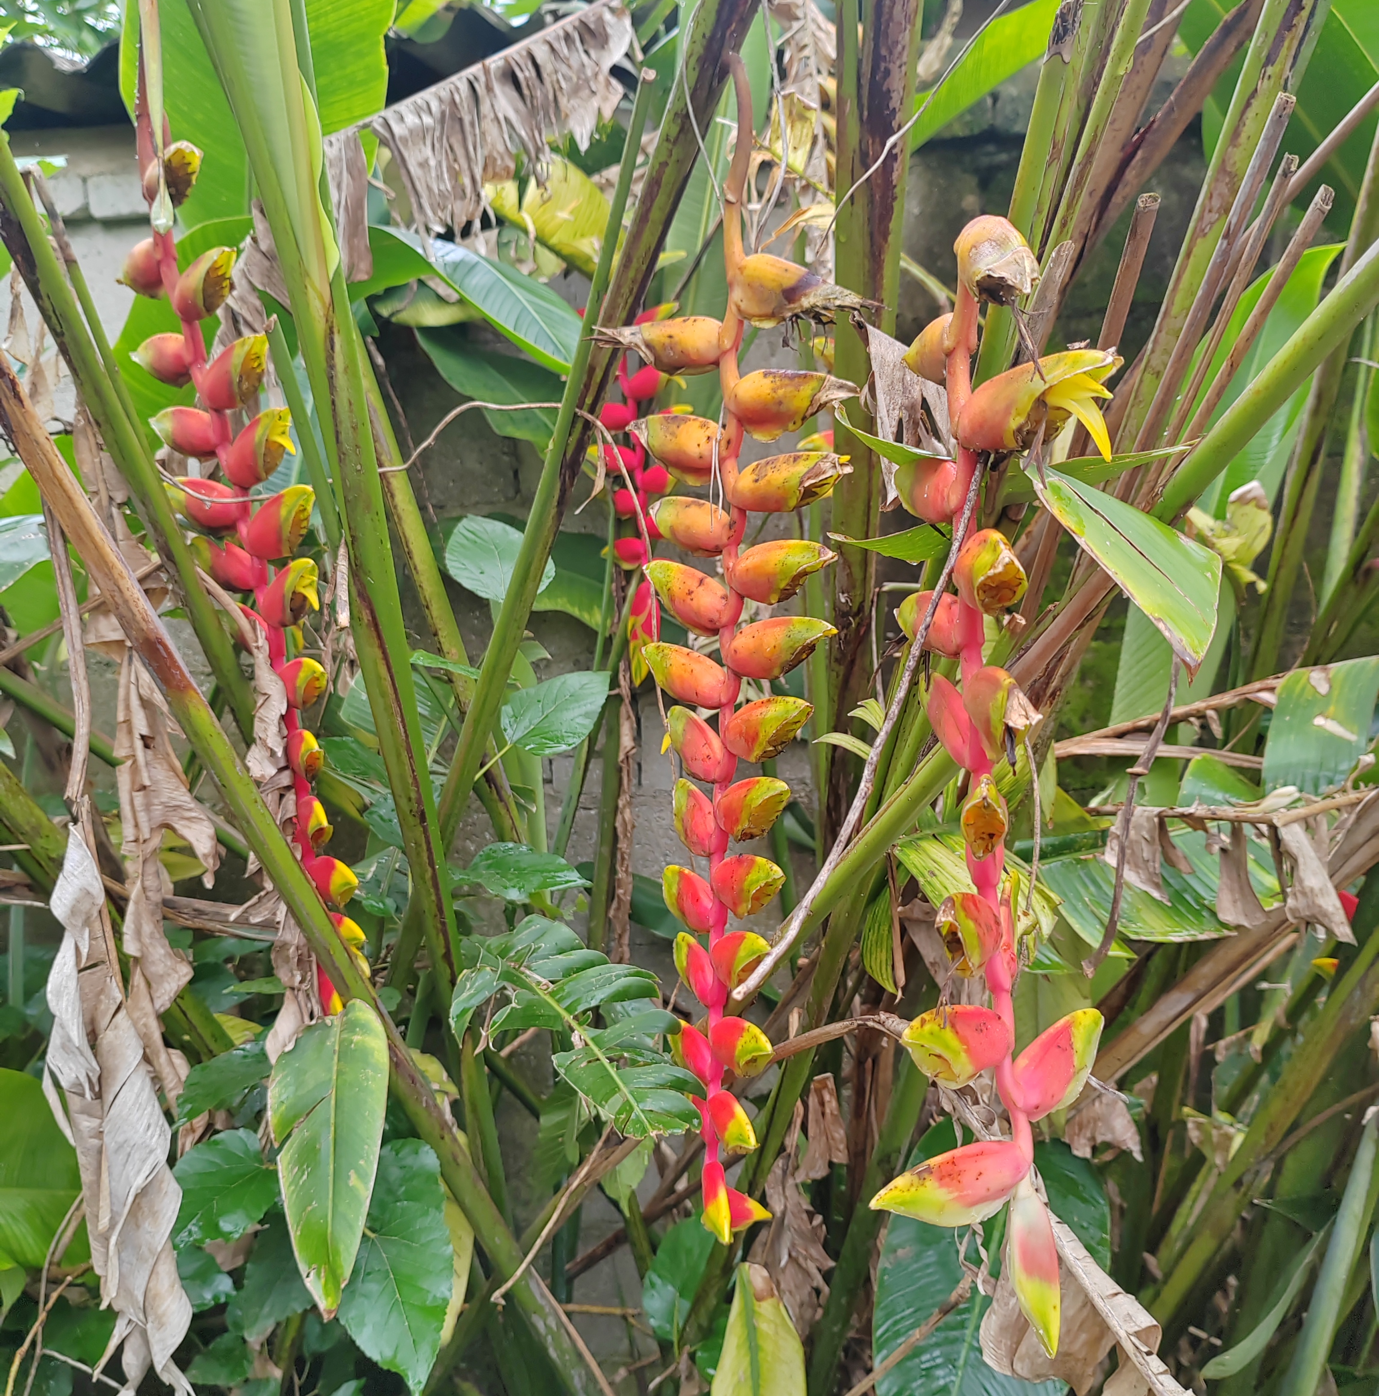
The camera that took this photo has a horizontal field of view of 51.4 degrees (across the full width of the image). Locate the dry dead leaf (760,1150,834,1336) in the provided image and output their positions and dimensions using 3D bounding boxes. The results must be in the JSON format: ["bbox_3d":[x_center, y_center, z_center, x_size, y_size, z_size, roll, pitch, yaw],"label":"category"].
[{"bbox_3d":[0.098,0.494,1.300,0.070,0.169,0.045,1,7,0],"label":"dry dead leaf"}]

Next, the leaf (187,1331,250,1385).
[{"bbox_3d":[-0.461,0.645,1.400,0.065,0.053,0.030,0,7,-6],"label":"leaf"}]

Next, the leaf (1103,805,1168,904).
[{"bbox_3d":[0.395,0.138,1.270,0.053,0.085,0.025,-5,3,6],"label":"leaf"}]

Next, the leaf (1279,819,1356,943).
[{"bbox_3d":[0.533,0.156,1.220,0.051,0.110,0.030,-20,6,16],"label":"leaf"}]

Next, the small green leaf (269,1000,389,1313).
[{"bbox_3d":[-0.256,0.326,1.020,0.082,0.226,0.040,4,-6,-6],"label":"small green leaf"}]

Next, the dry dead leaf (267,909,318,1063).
[{"bbox_3d":[-0.310,0.225,1.120,0.038,0.119,0.035,3,3,-6],"label":"dry dead leaf"}]

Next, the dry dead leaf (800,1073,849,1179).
[{"bbox_3d":[0.124,0.393,1.320,0.045,0.097,0.025,1,7,0],"label":"dry dead leaf"}]

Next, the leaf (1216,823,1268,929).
[{"bbox_3d":[0.493,0.158,1.280,0.046,0.095,0.022,-4,3,11],"label":"leaf"}]

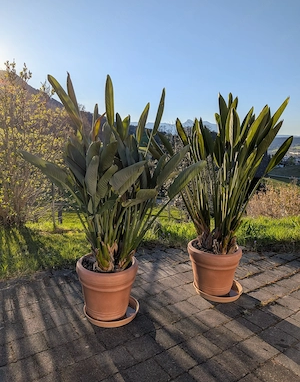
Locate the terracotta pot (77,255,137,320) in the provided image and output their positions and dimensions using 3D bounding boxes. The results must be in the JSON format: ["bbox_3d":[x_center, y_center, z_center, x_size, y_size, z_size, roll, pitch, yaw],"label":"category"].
[{"bbox_3d":[-0.324,0.738,2.177,0.469,0.390,0.469,1,9,0],"label":"terracotta pot"}]

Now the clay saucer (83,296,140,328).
[{"bbox_3d":[-0.299,0.930,2.184,0.421,0.051,0.421,1,9,0],"label":"clay saucer"}]

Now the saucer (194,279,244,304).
[{"bbox_3d":[0.615,0.886,2.531,0.421,0.051,0.421,1,9,0],"label":"saucer"}]

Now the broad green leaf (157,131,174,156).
[{"bbox_3d":[0.141,-0.385,2.364,0.080,0.294,0.060,-33,8,5],"label":"broad green leaf"}]

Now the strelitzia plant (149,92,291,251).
[{"bbox_3d":[0.614,-0.124,2.405,1.200,1.368,0.950,1,9,0],"label":"strelitzia plant"}]

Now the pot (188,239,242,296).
[{"bbox_3d":[0.584,0.691,2.539,0.469,0.390,0.469,1,9,0],"label":"pot"}]

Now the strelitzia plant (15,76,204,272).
[{"bbox_3d":[-0.276,-0.100,2.010,1.310,1.424,1.050,1,9,0],"label":"strelitzia plant"}]

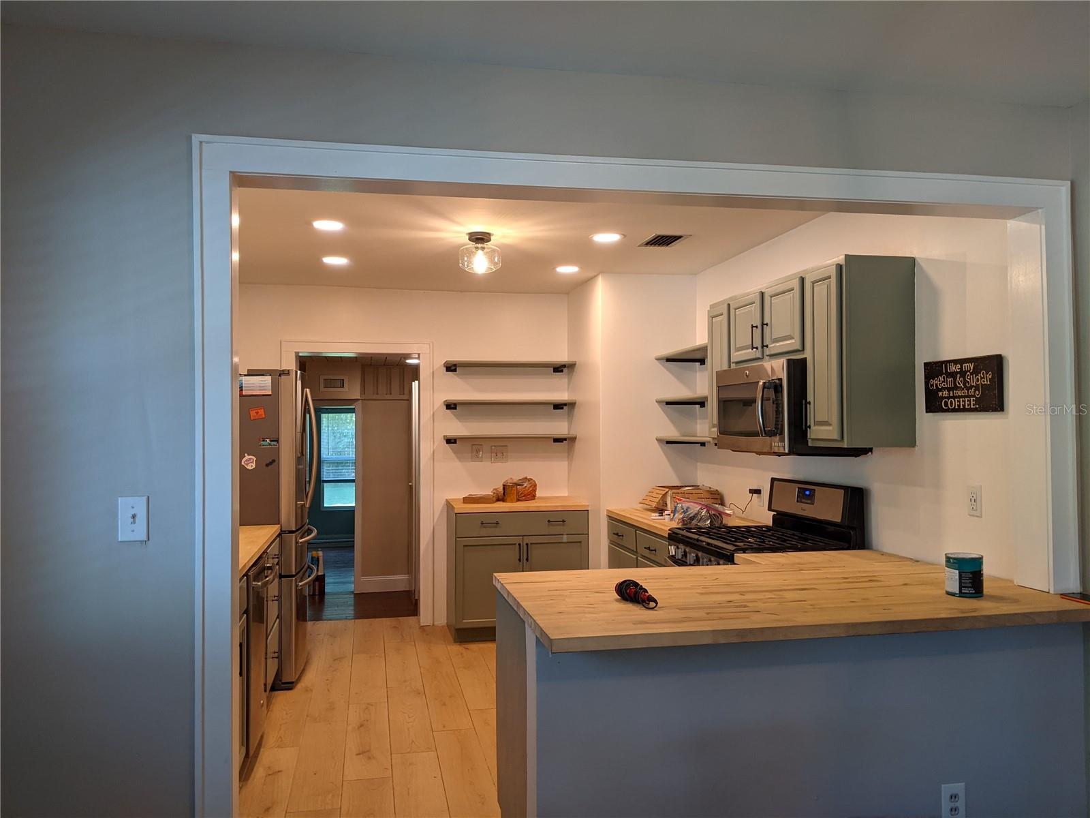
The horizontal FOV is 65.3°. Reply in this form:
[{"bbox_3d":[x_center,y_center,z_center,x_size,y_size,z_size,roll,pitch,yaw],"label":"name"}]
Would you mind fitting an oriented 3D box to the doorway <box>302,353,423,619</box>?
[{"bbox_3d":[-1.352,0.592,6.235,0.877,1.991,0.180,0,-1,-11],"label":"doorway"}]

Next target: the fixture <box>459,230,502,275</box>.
[{"bbox_3d":[-0.341,-0.818,4.474,0.229,0.191,0.229,0,-1,-11],"label":"fixture"}]

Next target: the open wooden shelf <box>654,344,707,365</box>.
[{"bbox_3d":[0.968,-0.323,5.188,0.293,0.061,0.943,0,-1,-12],"label":"open wooden shelf"}]

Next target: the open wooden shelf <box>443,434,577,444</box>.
[{"bbox_3d":[-0.258,0.227,6.296,0.951,0.063,0.303,0,-1,-12],"label":"open wooden shelf"}]

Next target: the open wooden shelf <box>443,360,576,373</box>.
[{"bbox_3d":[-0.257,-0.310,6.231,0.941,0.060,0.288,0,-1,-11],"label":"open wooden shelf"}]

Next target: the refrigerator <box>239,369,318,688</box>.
[{"bbox_3d":[-1.786,0.680,5.143,0.797,1.785,0.913,0,-1,-11],"label":"refrigerator"}]

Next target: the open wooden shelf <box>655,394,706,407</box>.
[{"bbox_3d":[0.970,-0.048,5.182,0.293,0.061,0.943,0,-1,-12],"label":"open wooden shelf"}]

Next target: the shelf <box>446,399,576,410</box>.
[{"bbox_3d":[-0.260,-0.029,6.301,0.951,0.062,0.303,0,-1,-12],"label":"shelf"}]

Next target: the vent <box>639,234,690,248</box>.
[{"bbox_3d":[0.659,-0.914,4.666,0.205,0.014,0.346,0,-1,-11],"label":"vent"}]

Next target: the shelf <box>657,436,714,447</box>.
[{"bbox_3d":[0.972,0.204,5.177,0.293,0.062,0.943,0,-1,-12],"label":"shelf"}]

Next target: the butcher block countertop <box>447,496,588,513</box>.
[{"bbox_3d":[-0.214,0.691,6.140,0.937,0.036,0.606,0,-1,-12],"label":"butcher block countertop"}]

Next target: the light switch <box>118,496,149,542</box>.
[{"bbox_3d":[-1.050,0.281,2.168,0.070,0.115,0.014,0,-1,-12],"label":"light switch"}]

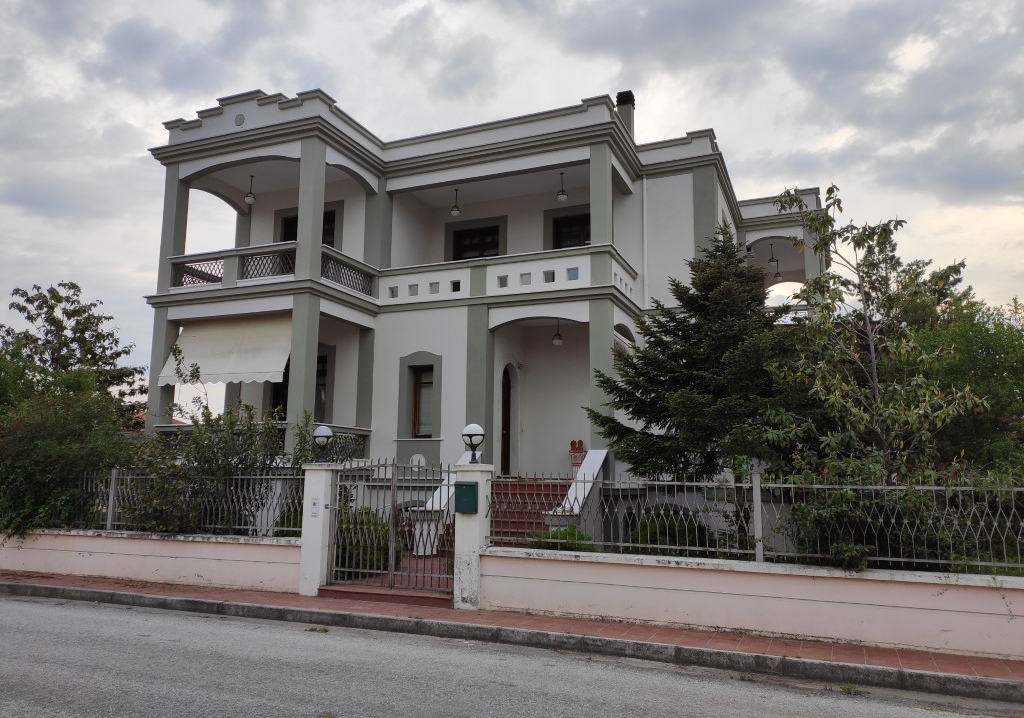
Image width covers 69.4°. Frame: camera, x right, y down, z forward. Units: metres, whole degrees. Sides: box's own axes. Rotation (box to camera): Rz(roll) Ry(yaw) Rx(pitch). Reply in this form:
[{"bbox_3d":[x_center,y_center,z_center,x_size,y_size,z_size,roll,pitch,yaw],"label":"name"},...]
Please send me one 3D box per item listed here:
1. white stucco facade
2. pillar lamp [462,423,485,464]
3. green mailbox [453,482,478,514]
[{"bbox_3d":[1.298,-0.408,20.116,13.740,9.630,15.296,-3,-9,22],"label":"white stucco facade"},{"bbox_3d":[-0.471,1.035,9.033,0.269,0.482,0.269,0,-8,0],"label":"pillar lamp"},{"bbox_3d":[-0.551,1.641,8.760,0.257,0.375,0.085,-3,-9,21],"label":"green mailbox"}]

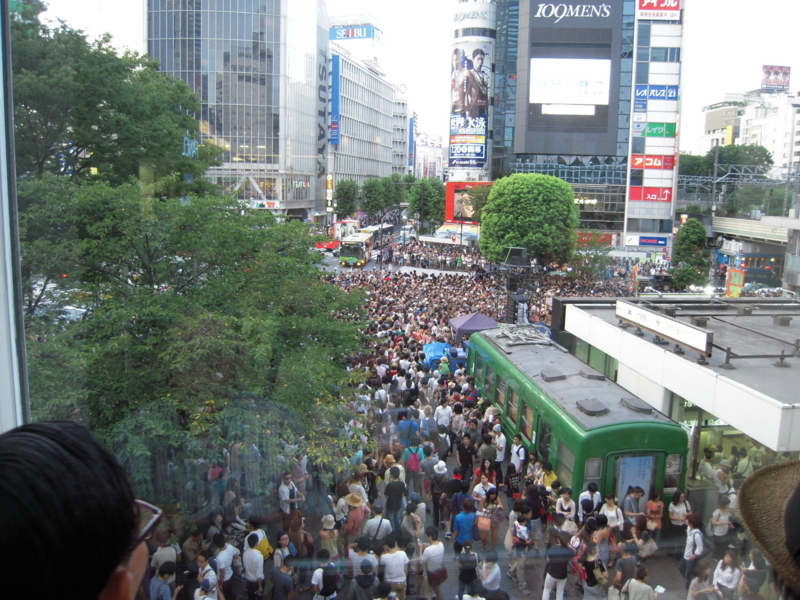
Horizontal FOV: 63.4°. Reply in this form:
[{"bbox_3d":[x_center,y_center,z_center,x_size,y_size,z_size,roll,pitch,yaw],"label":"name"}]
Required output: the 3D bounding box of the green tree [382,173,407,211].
[{"bbox_3d":[-1.262,-21.876,145.377,5.500,12.850,5.500,1,9,0],"label":"green tree"}]

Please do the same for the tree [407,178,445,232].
[{"bbox_3d":[4.468,-15.726,113.939,6.700,10.970,6.500,1,9,0],"label":"tree"}]

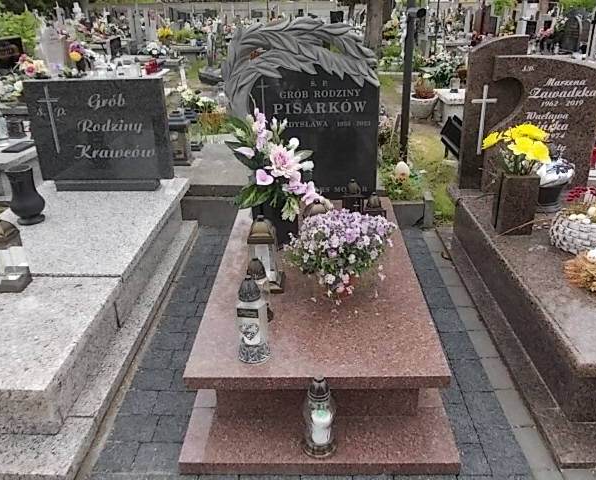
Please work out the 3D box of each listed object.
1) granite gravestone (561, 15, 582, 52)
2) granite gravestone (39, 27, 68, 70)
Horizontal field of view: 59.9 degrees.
[{"bbox_3d":[5.273,-3.917,9.982,0.410,0.720,0.110,0,26,1],"label":"granite gravestone"},{"bbox_3d":[-3.510,-2.711,7.432,0.380,0.680,0.160,0,26,1],"label":"granite gravestone"}]

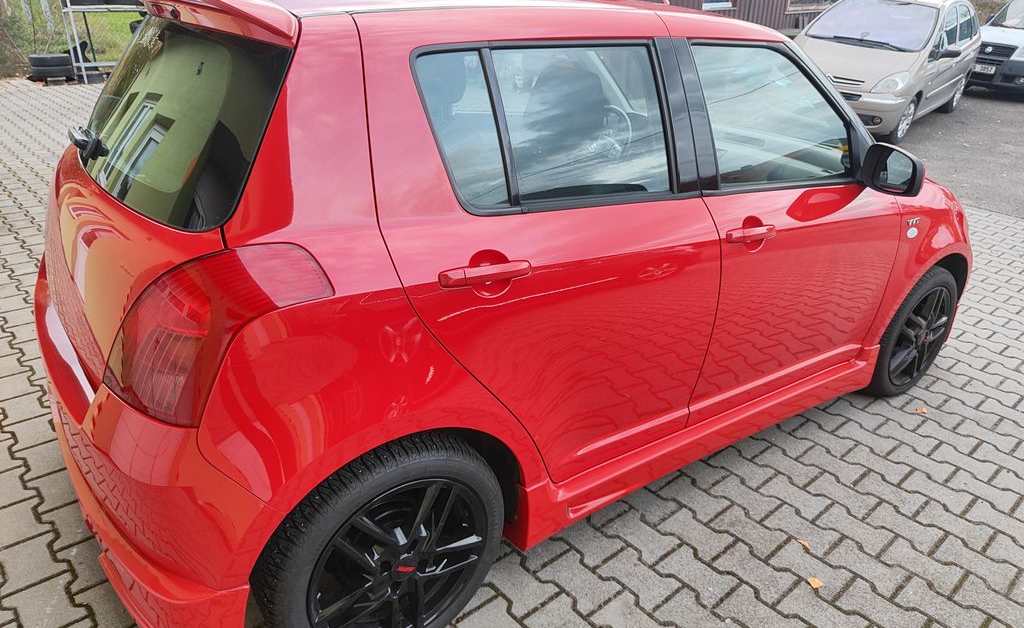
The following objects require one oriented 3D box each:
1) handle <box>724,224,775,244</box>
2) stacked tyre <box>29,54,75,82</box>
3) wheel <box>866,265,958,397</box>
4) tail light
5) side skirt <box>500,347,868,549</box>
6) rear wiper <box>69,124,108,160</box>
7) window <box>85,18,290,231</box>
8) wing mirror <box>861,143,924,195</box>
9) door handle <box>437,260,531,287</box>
[{"bbox_3d":[0.652,-0.222,1.847,0.222,0.034,0.043,-10,27,-35],"label":"handle"},{"bbox_3d":[-7.949,-4.257,11.750,0.615,0.380,0.615,-12,27,-30],"label":"stacked tyre"},{"bbox_3d":[1.649,0.068,2.878,0.590,0.590,0.190,-14,29,-33],"label":"wheel"},{"bbox_3d":[-0.528,0.013,1.208,0.370,0.300,0.250,-14,29,-33],"label":"tail light"},{"bbox_3d":[0.694,0.342,2.204,1.700,0.200,0.120,-14,29,-33],"label":"side skirt"},{"bbox_3d":[-1.056,-0.429,1.685,0.062,0.052,0.300,24,5,-43],"label":"rear wiper"},{"bbox_3d":[-0.855,-0.506,1.651,0.130,0.420,1.200,24,5,-43],"label":"window"},{"bbox_3d":[1.194,-0.458,2.135,0.105,0.147,0.185,-14,29,-33],"label":"wing mirror"},{"bbox_3d":[-0.046,-0.080,1.364,0.222,0.034,0.043,-10,27,-35],"label":"door handle"}]

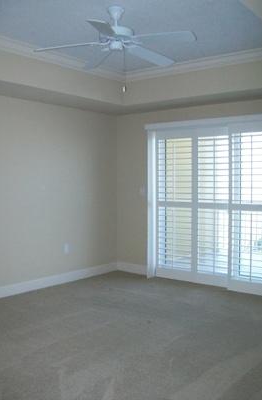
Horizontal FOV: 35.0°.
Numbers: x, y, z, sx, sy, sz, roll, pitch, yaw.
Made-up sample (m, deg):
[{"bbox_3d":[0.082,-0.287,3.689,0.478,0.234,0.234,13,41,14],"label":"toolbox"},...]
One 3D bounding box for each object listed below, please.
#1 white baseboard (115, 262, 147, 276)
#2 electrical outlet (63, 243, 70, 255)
[{"bbox_3d":[0.003,1.054,6.359,0.600,0.132,0.018,3,5,41],"label":"white baseboard"},{"bbox_3d":[-0.888,0.671,5.747,0.010,0.118,0.075,3,5,41],"label":"electrical outlet"}]

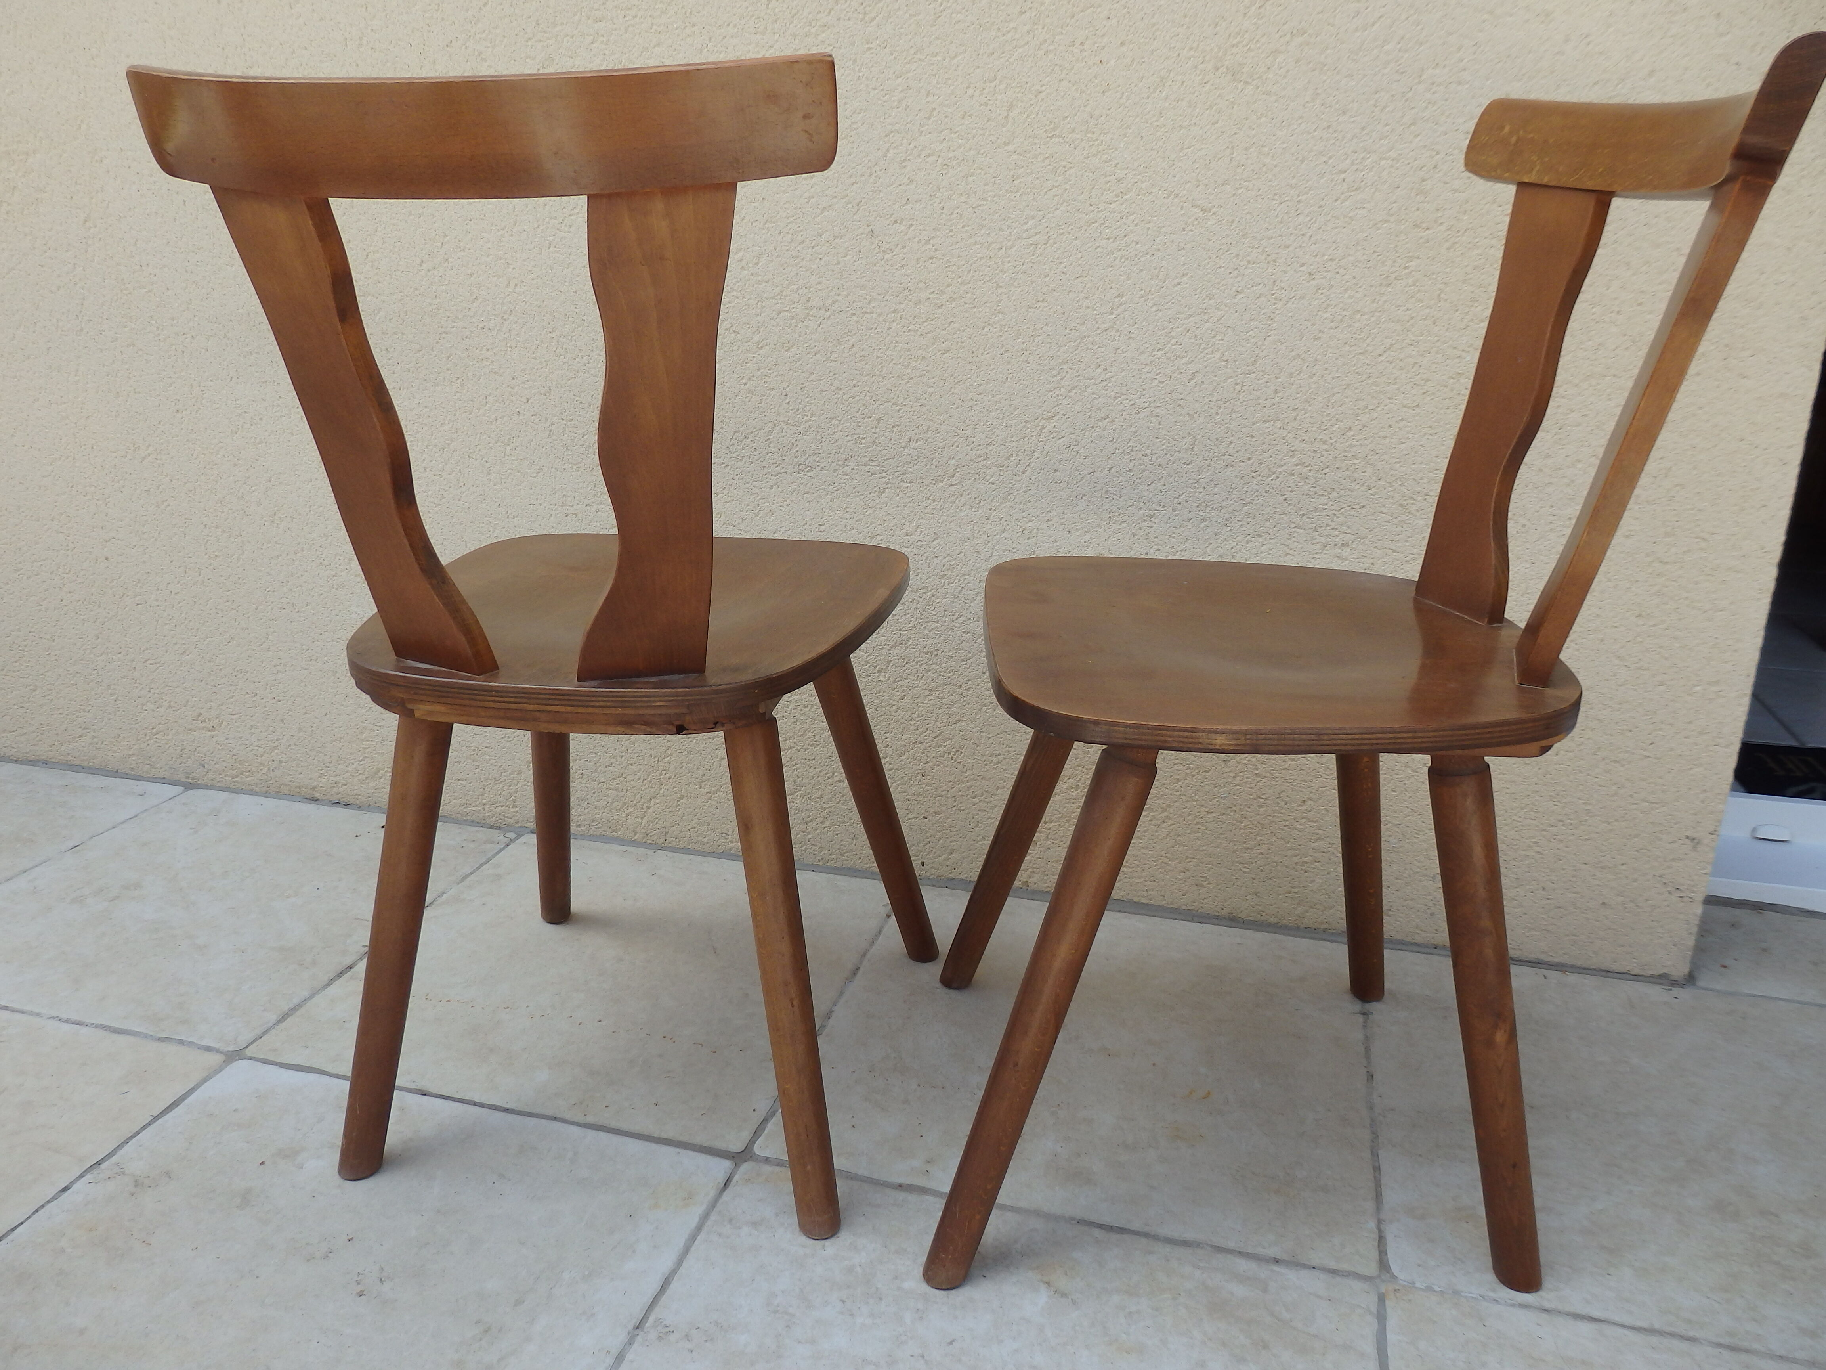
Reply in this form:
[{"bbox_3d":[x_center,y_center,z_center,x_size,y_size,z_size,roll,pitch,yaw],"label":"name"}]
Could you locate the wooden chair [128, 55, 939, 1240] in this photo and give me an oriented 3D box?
[{"bbox_3d":[-0.234,-0.038,1.080,0.447,0.829,0.522,3,20,9],"label":"wooden chair"}]

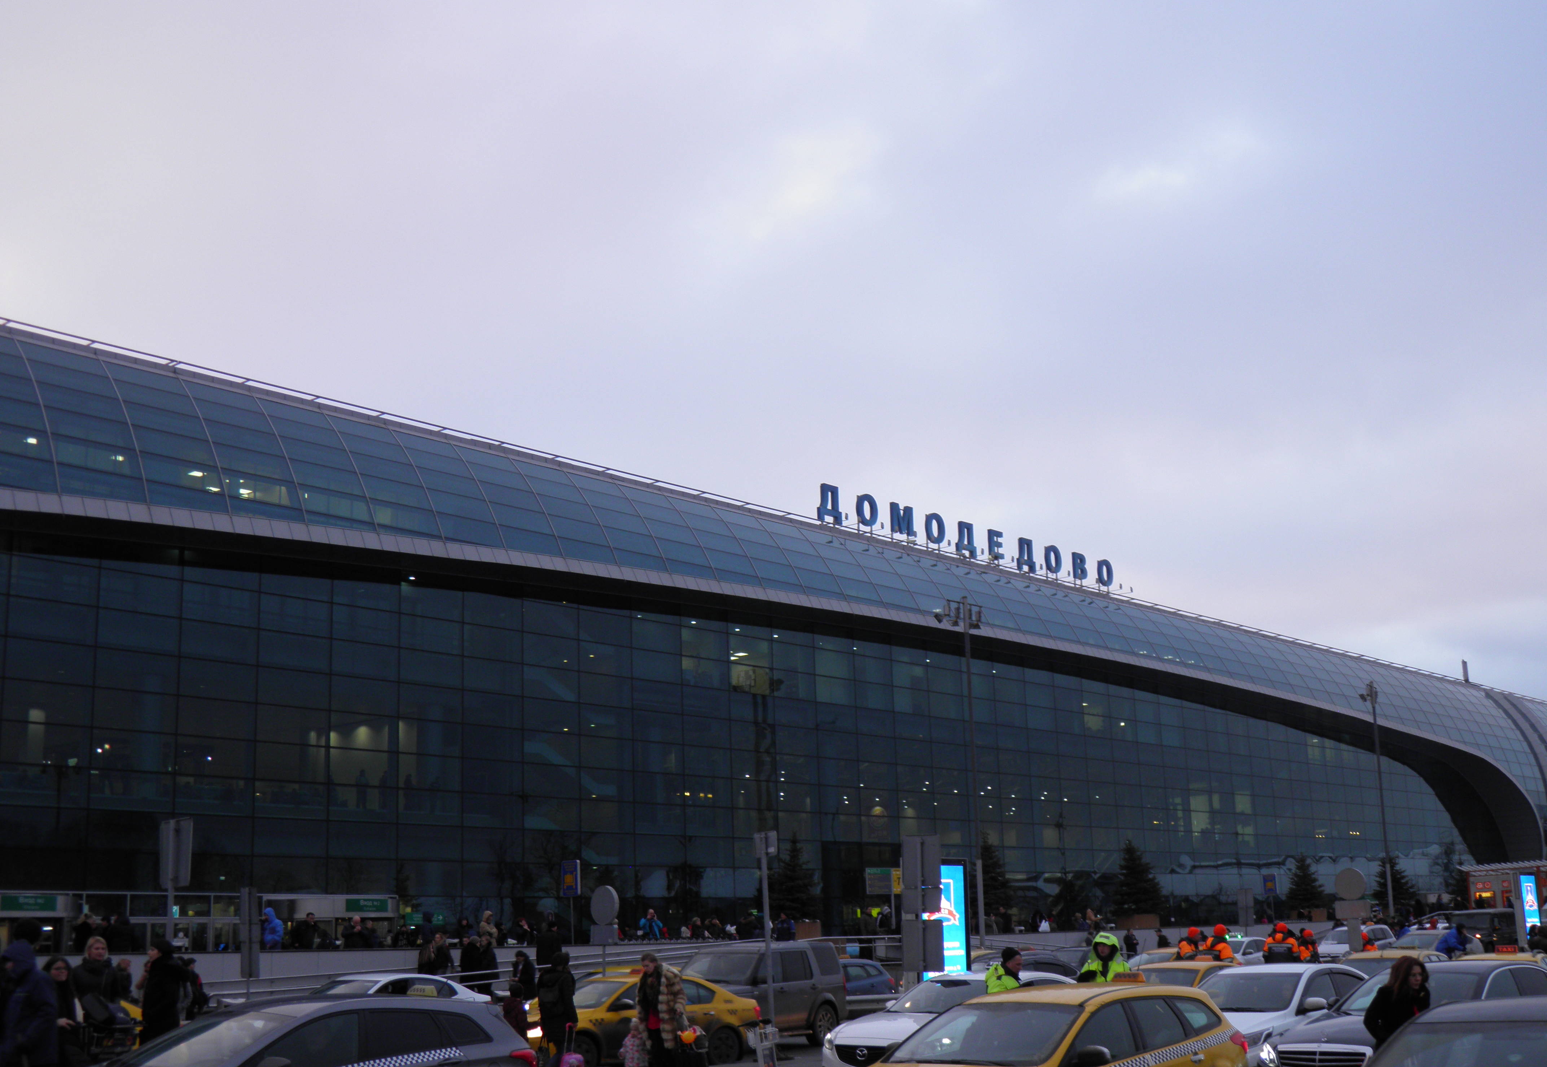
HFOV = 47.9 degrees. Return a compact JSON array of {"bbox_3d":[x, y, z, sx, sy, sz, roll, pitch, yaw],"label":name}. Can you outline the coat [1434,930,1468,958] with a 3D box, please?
[{"bbox_3d":[14.417,8.727,36.917,0.600,0.720,0.520,-3,-13,6],"label":"coat"}]

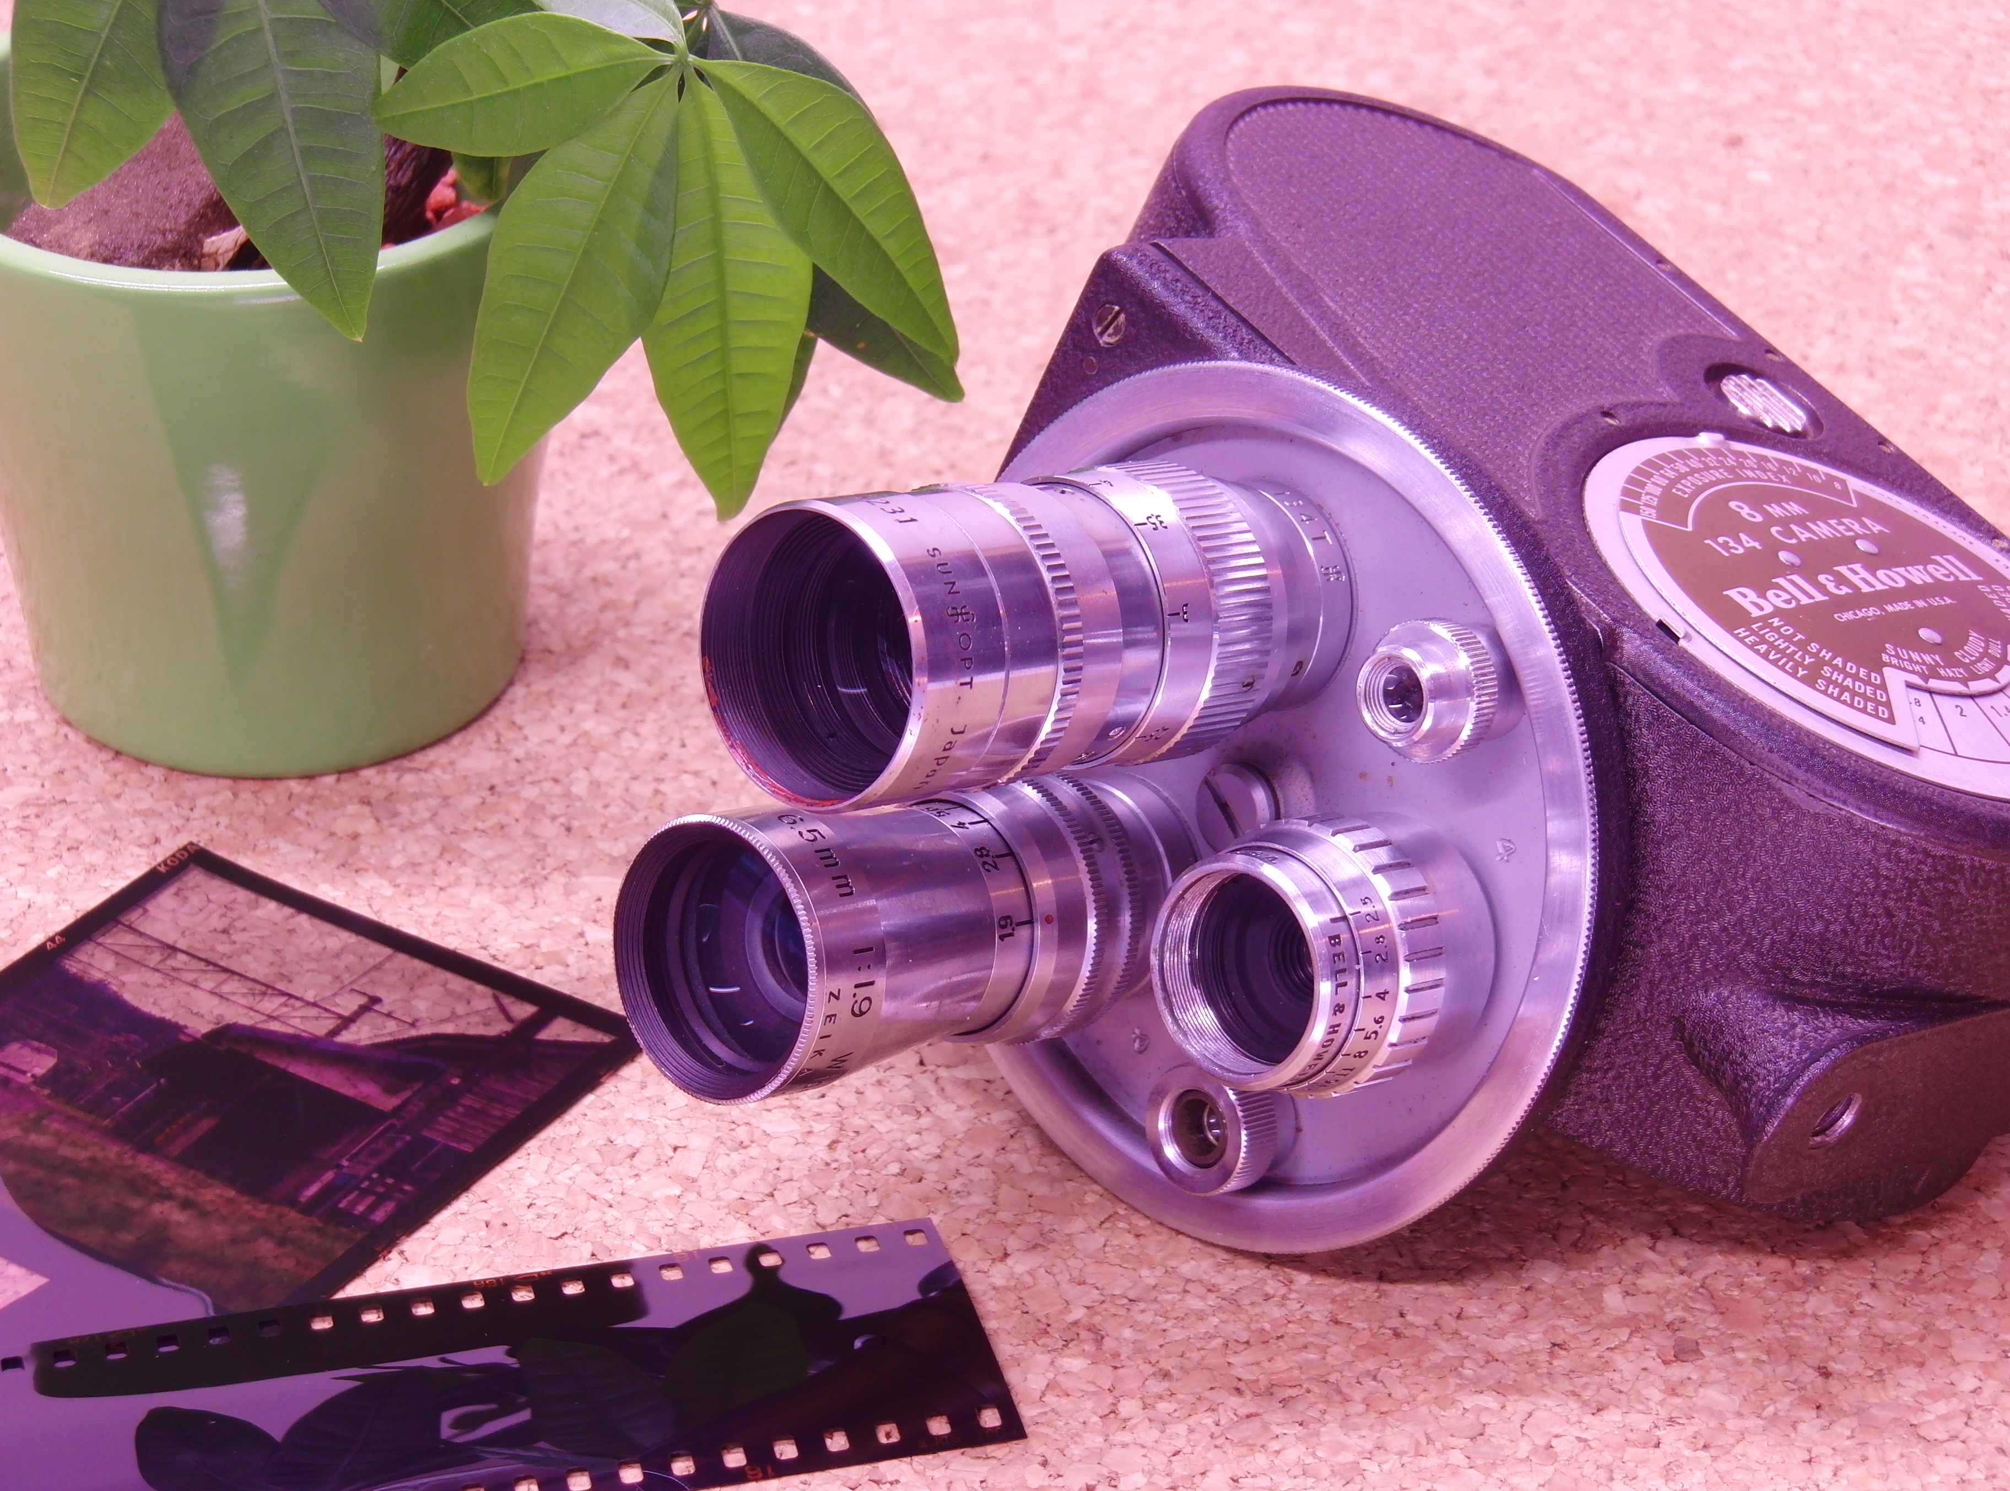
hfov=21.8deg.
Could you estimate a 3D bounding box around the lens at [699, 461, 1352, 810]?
[{"bbox_3d":[0.004,-0.011,0.466,0.027,0.027,0.060,28,24,37],"label":"lens"}]

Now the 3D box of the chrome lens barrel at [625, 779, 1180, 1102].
[{"bbox_3d":[-0.008,0.016,0.484,0.027,0.027,0.054,28,24,37],"label":"chrome lens barrel"}]

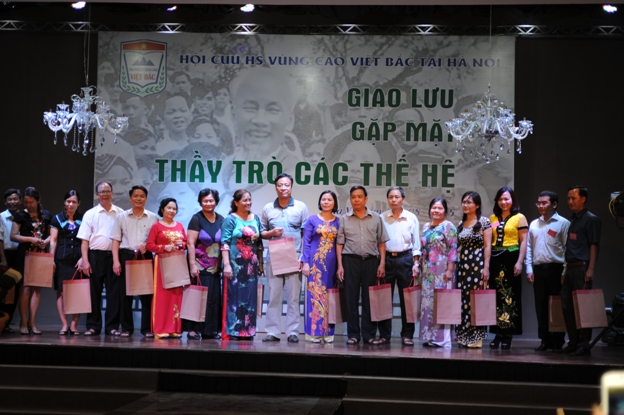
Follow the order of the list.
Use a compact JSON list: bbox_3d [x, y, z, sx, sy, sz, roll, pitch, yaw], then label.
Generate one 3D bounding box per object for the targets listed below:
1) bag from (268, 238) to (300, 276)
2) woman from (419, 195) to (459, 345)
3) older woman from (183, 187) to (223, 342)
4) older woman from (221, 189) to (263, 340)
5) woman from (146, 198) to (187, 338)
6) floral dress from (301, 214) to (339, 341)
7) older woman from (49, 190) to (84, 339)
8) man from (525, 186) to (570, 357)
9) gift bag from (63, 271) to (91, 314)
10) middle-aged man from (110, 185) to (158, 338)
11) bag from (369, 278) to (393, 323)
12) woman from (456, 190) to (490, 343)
[{"bbox_3d":[-0.283,0.507,11.750,0.275,0.370,0.090,-9,-2,0],"label":"bag"},{"bbox_3d":[1.328,0.685,11.950,0.420,1.568,0.330,1,-3,12],"label":"woman"},{"bbox_3d":[-1.133,0.598,12.100,0.450,1.590,0.310,2,-3,-6],"label":"older woman"},{"bbox_3d":[-0.738,0.597,11.970,0.450,1.590,0.360,2,-2,-21],"label":"older woman"},{"bbox_3d":[-1.554,0.654,12.250,0.430,1.500,0.340,3,-3,-23],"label":"woman"},{"bbox_3d":[0.095,0.741,12.100,0.420,1.344,0.290,2,-3,-10],"label":"floral dress"},{"bbox_3d":[-2.609,0.588,12.100,0.410,1.540,0.340,2,-2,-16],"label":"older woman"},{"bbox_3d":[2.431,0.661,11.800,0.450,1.662,0.330,-1,-4,33],"label":"man"},{"bbox_3d":[-2.503,0.910,12.200,0.280,0.464,0.110,-1,-4,-30],"label":"gift bag"},{"bbox_3d":[-1.909,0.586,12.400,0.520,1.640,0.360,2,-3,-8],"label":"middle-aged man"},{"bbox_3d":[0.704,0.956,11.750,0.100,0.450,0.280,-3,-2,32],"label":"bag"},{"bbox_3d":[1.669,0.643,11.850,0.420,1.620,0.310,0,-3,24],"label":"woman"}]

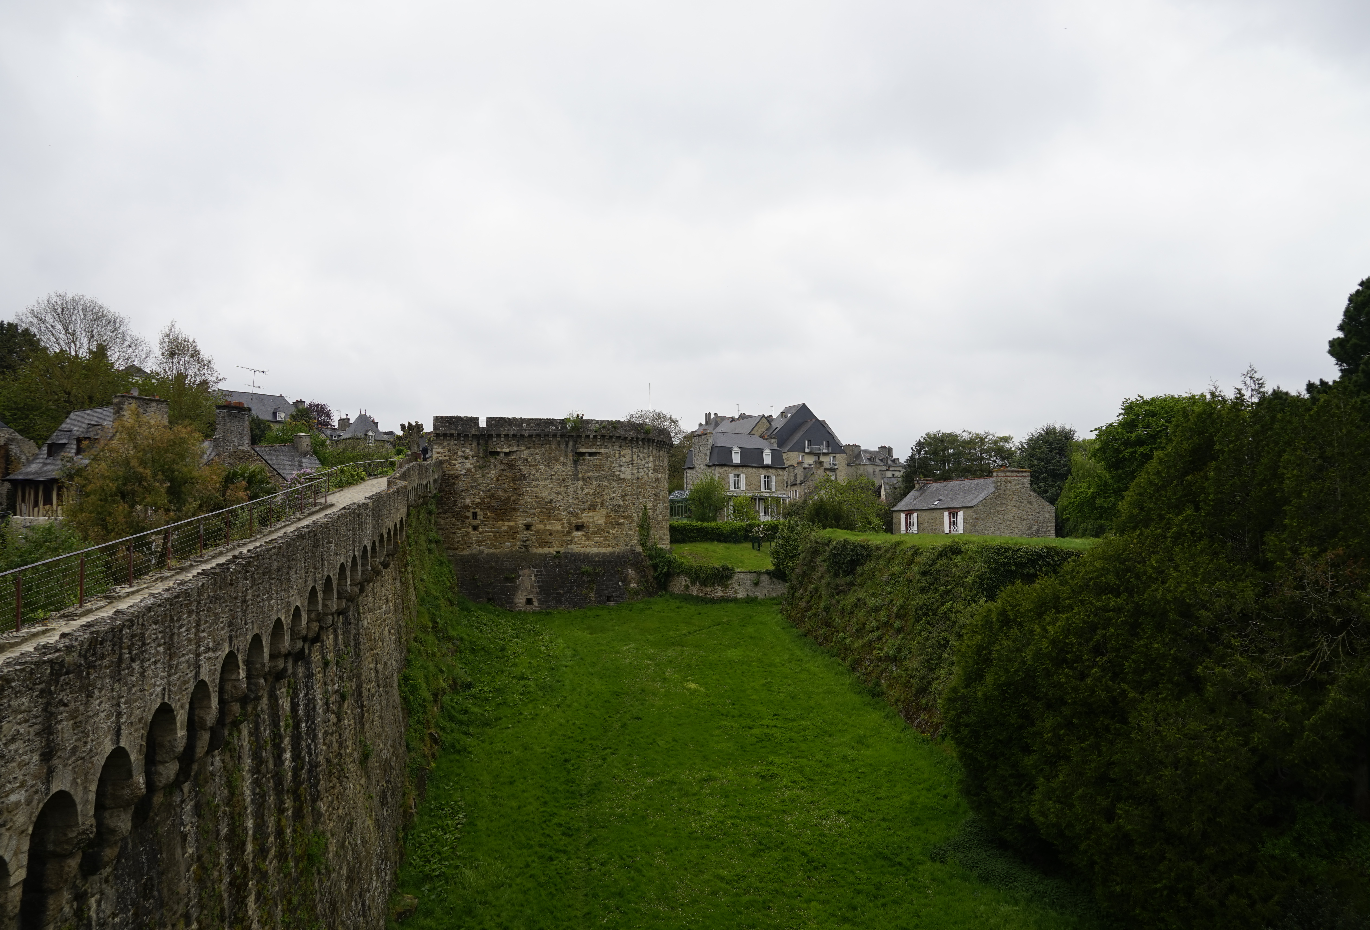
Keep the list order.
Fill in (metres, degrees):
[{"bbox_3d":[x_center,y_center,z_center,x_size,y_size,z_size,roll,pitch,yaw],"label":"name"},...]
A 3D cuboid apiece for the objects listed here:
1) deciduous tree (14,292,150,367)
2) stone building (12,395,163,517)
[{"bbox_3d":[-59.700,-8.880,92.630,12.400,16.500,12.400,2,-4,-33],"label":"deciduous tree"},{"bbox_3d":[-27.880,-0.100,44.070,5.800,6.500,5.700,-2,-3,25],"label":"stone building"}]

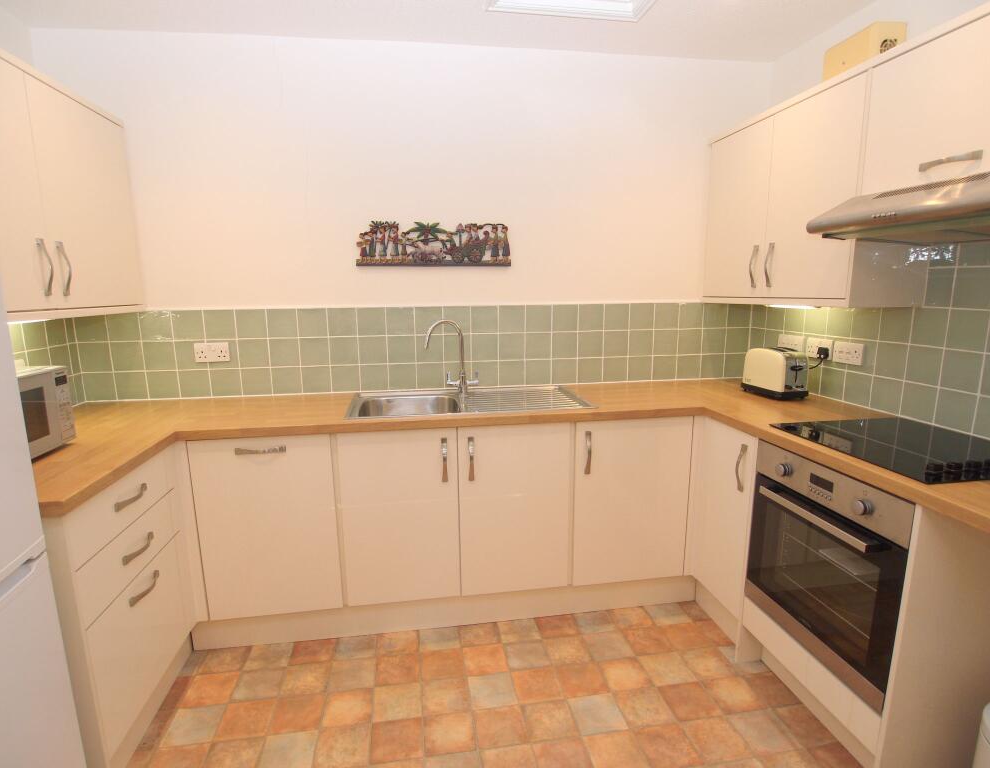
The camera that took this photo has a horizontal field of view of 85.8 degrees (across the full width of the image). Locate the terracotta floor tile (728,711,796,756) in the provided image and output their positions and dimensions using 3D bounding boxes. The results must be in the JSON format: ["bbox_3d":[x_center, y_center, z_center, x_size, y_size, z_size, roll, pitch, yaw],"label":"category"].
[{"bbox_3d":[0.860,1.127,1.716,0.160,0.010,0.162,-2,11,-9],"label":"terracotta floor tile"}]

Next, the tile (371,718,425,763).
[{"bbox_3d":[-0.309,1.132,1.687,0.157,0.010,0.156,-2,10,-9],"label":"tile"}]

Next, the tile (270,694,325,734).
[{"bbox_3d":[-0.659,1.117,1.796,0.157,0.010,0.156,-2,10,-9],"label":"tile"}]

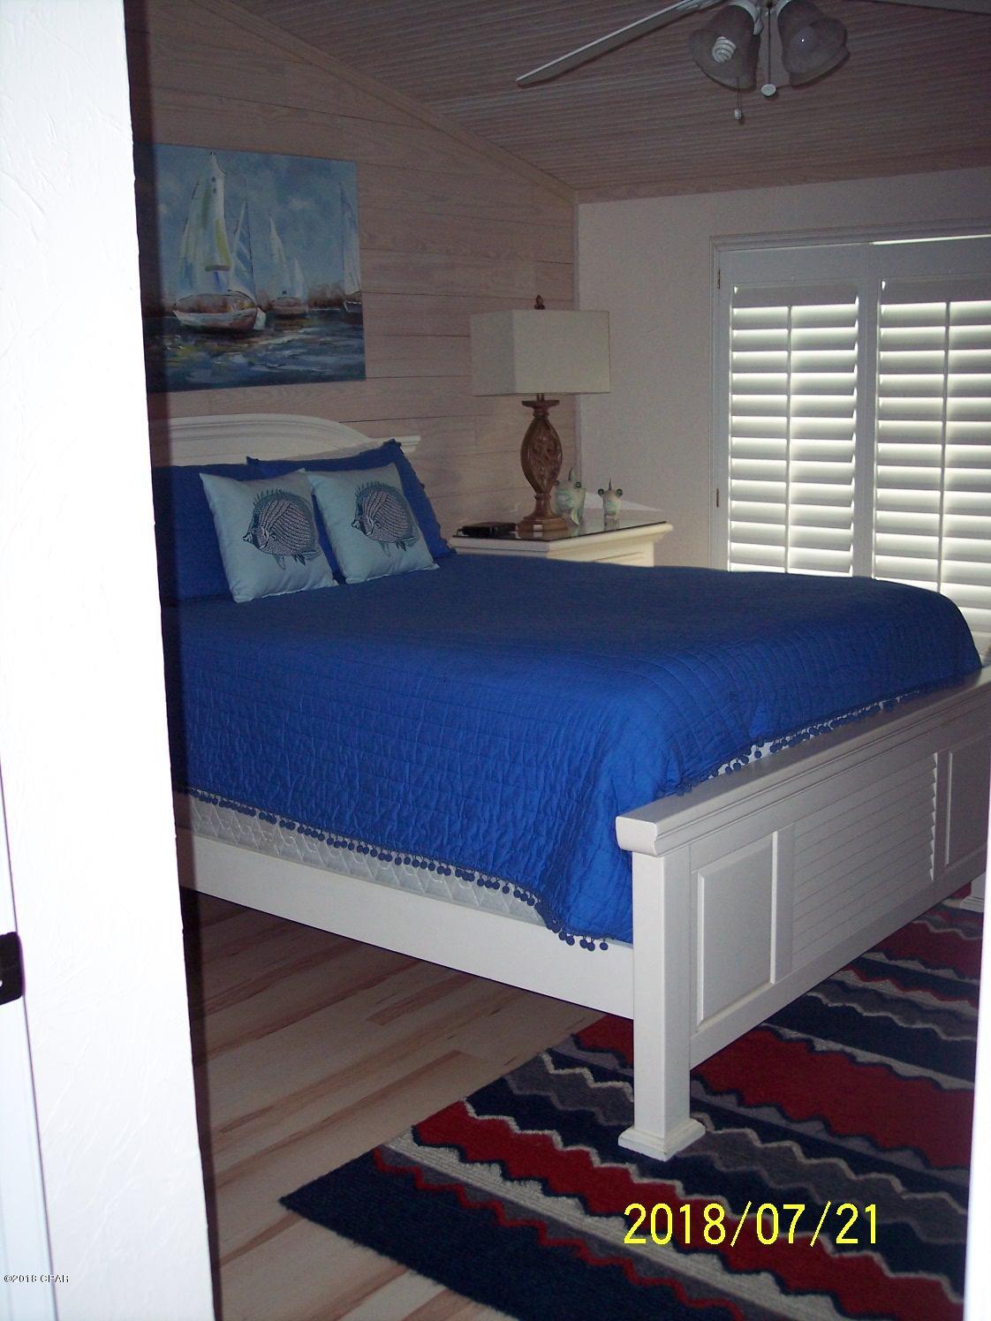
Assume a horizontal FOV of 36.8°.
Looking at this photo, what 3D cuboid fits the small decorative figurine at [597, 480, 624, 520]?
[{"bbox_3d":[0.438,-0.610,5.678,0.099,0.156,0.090,-1,11,4],"label":"small decorative figurine"}]

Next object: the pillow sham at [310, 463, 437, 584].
[{"bbox_3d":[-0.357,-0.412,4.400,0.140,0.375,0.395,-32,-12,39],"label":"pillow sham"}]

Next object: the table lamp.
[{"bbox_3d":[0.175,-0.882,5.340,0.465,0.826,0.230,-11,14,-41],"label":"table lamp"}]

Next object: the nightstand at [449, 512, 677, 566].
[{"bbox_3d":[0.261,-0.063,5.497,0.422,0.846,0.786,7,14,39],"label":"nightstand"}]

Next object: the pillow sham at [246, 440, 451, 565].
[{"bbox_3d":[-0.437,-0.479,4.578,0.170,0.425,0.690,-28,-9,40],"label":"pillow sham"}]

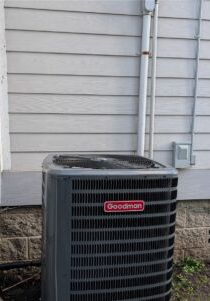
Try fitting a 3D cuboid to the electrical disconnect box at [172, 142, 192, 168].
[{"bbox_3d":[0.646,0.044,2.350,0.145,0.205,0.085,-1,9,-9],"label":"electrical disconnect box"}]

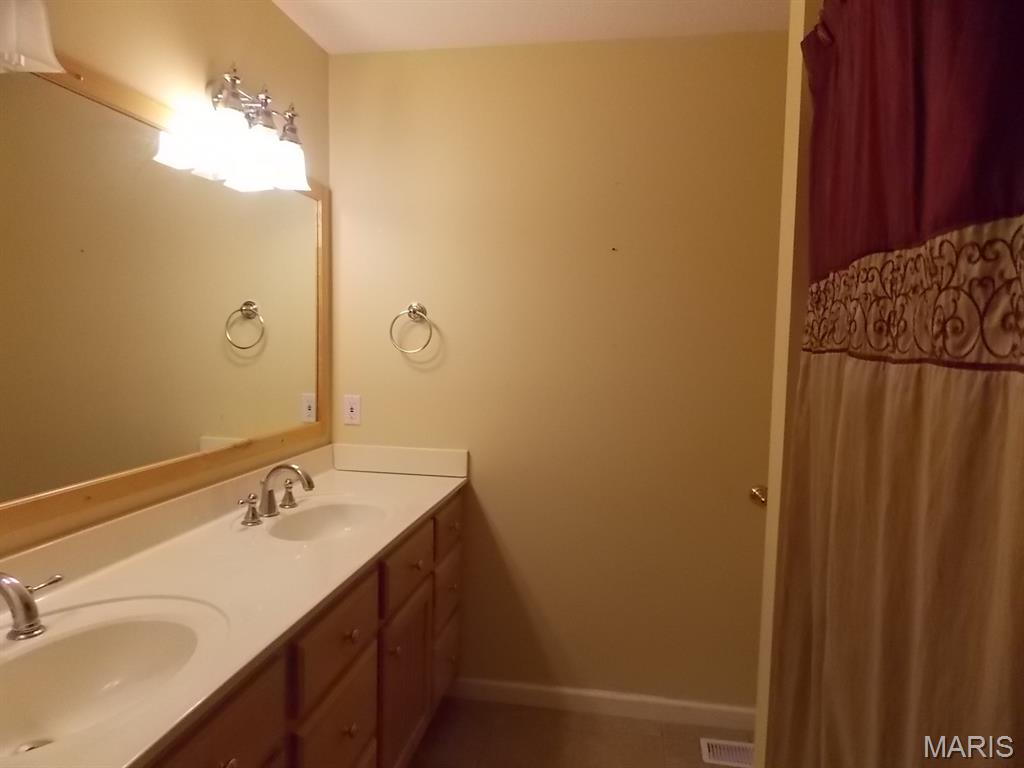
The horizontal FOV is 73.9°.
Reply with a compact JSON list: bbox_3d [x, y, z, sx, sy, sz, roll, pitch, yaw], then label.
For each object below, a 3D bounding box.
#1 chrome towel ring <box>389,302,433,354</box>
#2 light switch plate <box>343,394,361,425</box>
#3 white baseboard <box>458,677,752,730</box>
[{"bbox_3d":[-0.370,-0.208,2.537,0.160,0.185,0.070,2,4,10],"label":"chrome towel ring"},{"bbox_3d":[-0.617,0.102,2.628,0.070,0.114,0.012,2,4,10],"label":"light switch plate"},{"bbox_3d":[0.355,1.186,2.523,1.190,0.075,0.014,2,4,10],"label":"white baseboard"}]

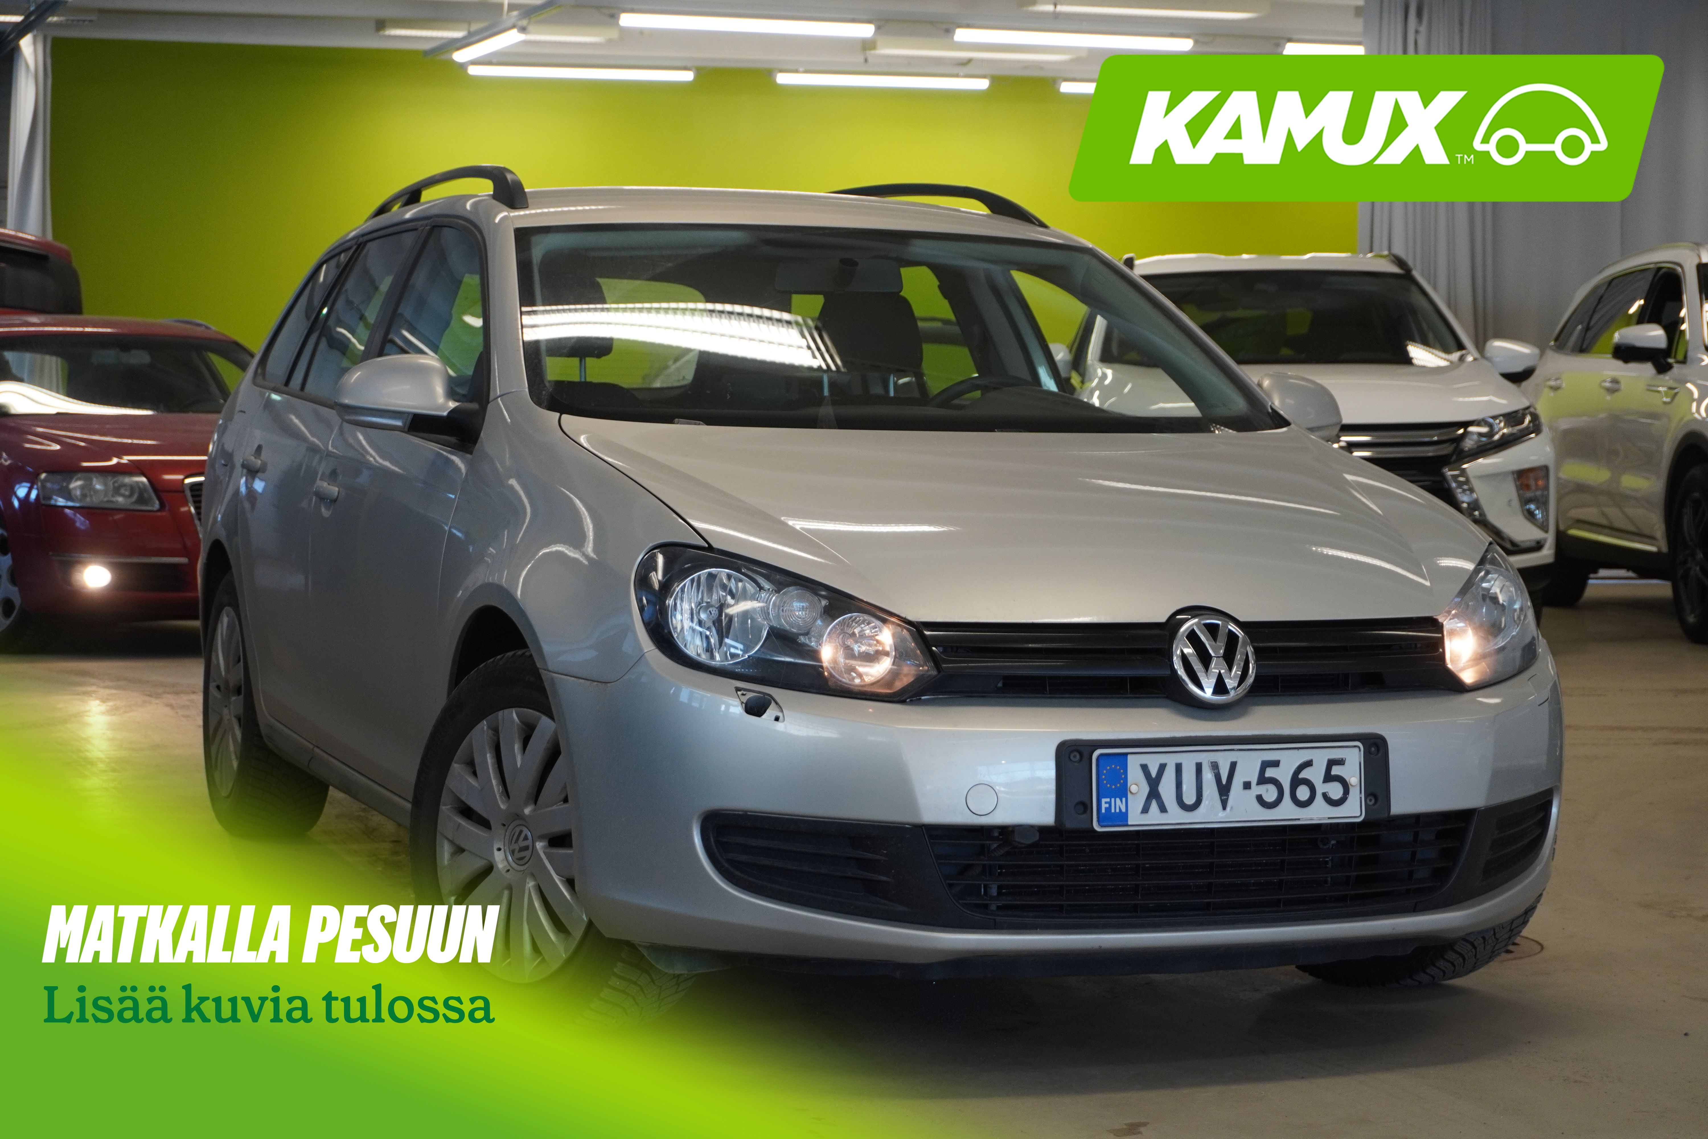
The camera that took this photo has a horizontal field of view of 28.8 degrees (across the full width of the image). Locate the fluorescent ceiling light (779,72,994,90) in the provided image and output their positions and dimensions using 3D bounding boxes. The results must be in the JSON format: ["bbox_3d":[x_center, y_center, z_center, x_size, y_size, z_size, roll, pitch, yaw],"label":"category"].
[{"bbox_3d":[0.200,-3.316,22.600,1.500,0.065,0.080,0,3,-12],"label":"fluorescent ceiling light"}]

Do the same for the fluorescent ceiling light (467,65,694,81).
[{"bbox_3d":[-1.820,-3.299,22.100,1.500,0.065,0.080,0,3,-12],"label":"fluorescent ceiling light"}]

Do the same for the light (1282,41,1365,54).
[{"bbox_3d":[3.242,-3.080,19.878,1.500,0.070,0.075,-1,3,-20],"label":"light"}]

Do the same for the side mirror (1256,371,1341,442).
[{"bbox_3d":[0.856,-0.323,6.597,0.200,0.135,0.120,0,3,-21],"label":"side mirror"}]

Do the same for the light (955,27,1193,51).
[{"bbox_3d":[1.315,-3.172,19.900,1.500,0.070,0.080,0,3,-12],"label":"light"}]

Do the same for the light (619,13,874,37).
[{"bbox_3d":[-0.628,-3.158,19.300,1.500,0.070,0.080,0,3,-12],"label":"light"}]

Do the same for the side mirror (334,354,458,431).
[{"bbox_3d":[-0.818,-0.315,5.945,0.200,0.135,0.120,0,3,-21],"label":"side mirror"}]

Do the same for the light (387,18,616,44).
[{"bbox_3d":[-2.336,-3.546,21.900,1.530,0.090,0.220,0,3,-12],"label":"light"}]

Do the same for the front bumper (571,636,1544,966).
[{"bbox_3d":[0.446,0.356,5.159,1.750,0.490,0.620,0,3,-21],"label":"front bumper"}]

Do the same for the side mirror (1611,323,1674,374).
[{"bbox_3d":[3.378,-0.951,14.250,0.240,0.205,0.150,1,3,-1],"label":"side mirror"}]

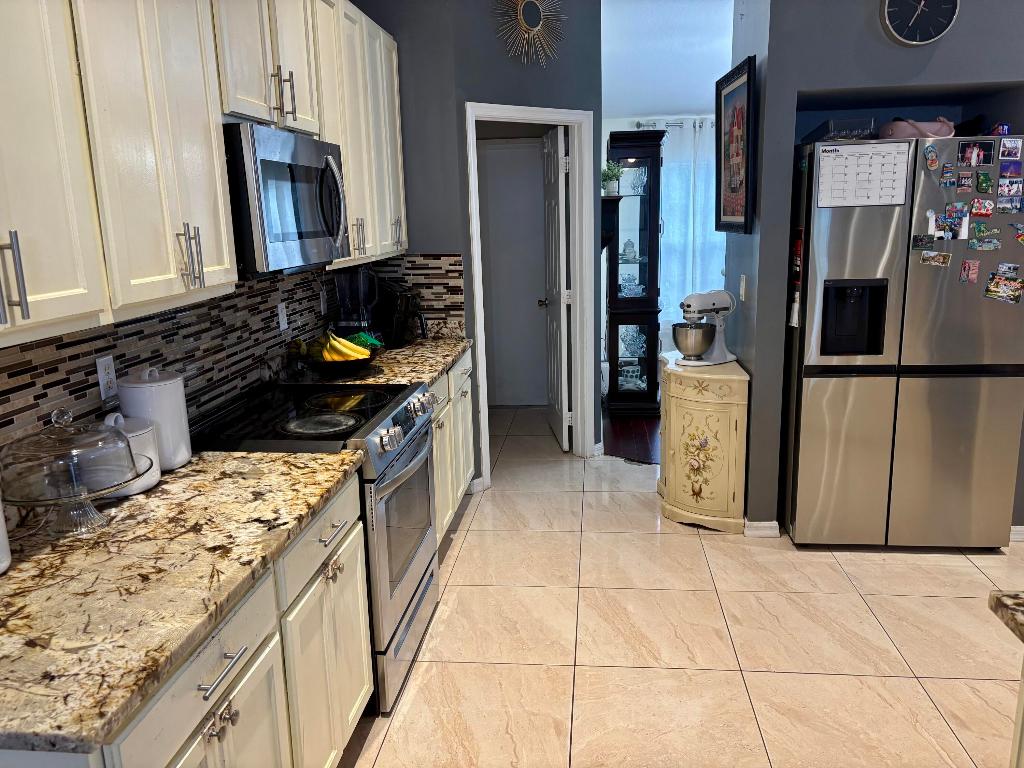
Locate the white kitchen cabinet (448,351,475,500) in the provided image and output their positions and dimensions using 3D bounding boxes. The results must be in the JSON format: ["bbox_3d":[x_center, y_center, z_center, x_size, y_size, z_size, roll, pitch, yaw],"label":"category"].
[{"bbox_3d":[-0.541,0.261,3.915,0.605,0.845,0.610,0,13,6],"label":"white kitchen cabinet"}]

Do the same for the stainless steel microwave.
[{"bbox_3d":[-0.814,-0.584,2.481,0.400,0.405,0.750,0,13,6],"label":"stainless steel microwave"}]

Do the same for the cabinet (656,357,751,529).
[{"bbox_3d":[0.967,0.265,4.011,0.380,0.775,0.760,0,13,6],"label":"cabinet"}]

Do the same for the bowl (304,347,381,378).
[{"bbox_3d":[-0.706,-0.082,3.220,0.300,0.082,0.300,-2,13,0],"label":"bowl"}]

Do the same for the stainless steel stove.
[{"bbox_3d":[-0.640,0.535,2.715,0.665,0.930,0.760,0,13,6],"label":"stainless steel stove"}]

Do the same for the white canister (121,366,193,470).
[{"bbox_3d":[-0.974,0.088,2.105,0.160,0.263,0.160,0,13,6],"label":"white canister"}]

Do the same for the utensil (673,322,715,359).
[{"bbox_3d":[0.914,-0.209,3.866,0.218,0.167,0.218,0,13,6],"label":"utensil"}]

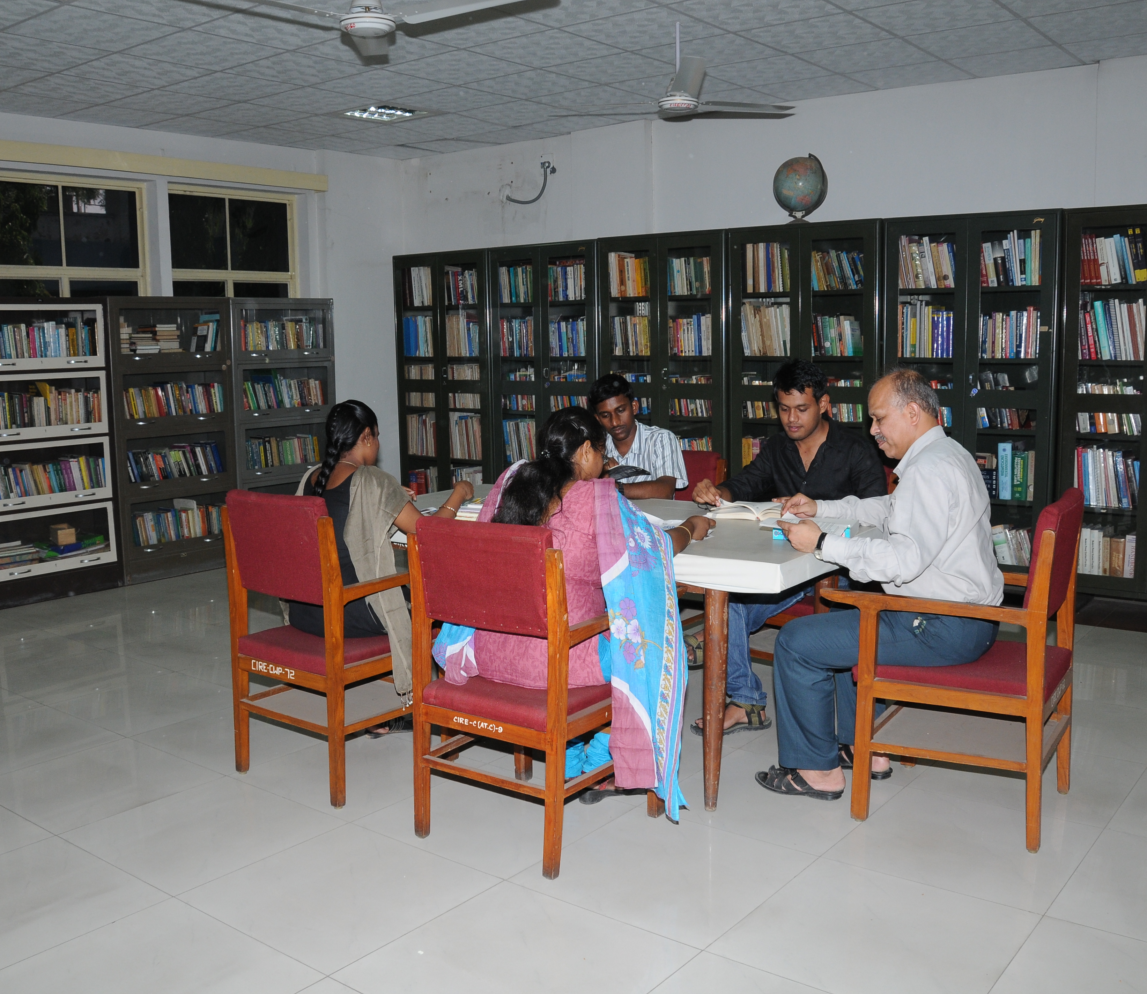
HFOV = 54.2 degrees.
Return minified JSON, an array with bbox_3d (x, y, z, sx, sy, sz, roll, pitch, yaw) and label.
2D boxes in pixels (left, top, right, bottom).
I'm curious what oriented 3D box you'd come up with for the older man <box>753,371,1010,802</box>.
[{"bbox_3d":[0.926,0.261,3.336,0.720,1.280,0.520,4,9,31],"label":"older man"}]

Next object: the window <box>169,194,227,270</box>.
[{"bbox_3d":[-2.530,-1.776,7.550,0.050,0.489,0.477,5,10,37],"label":"window"}]

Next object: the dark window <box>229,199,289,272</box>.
[{"bbox_3d":[-2.154,-1.795,7.710,0.050,0.480,0.540,5,10,37],"label":"dark window"}]

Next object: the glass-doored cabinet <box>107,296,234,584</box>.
[{"bbox_3d":[-2.514,-0.366,6.860,0.370,1.683,0.836,5,10,37],"label":"glass-doored cabinet"}]

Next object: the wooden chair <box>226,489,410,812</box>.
[{"bbox_3d":[-0.714,0.417,3.631,0.540,0.925,0.660,5,10,37],"label":"wooden chair"}]

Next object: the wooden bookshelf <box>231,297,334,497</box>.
[{"bbox_3d":[-2.017,-0.463,7.513,0.370,1.683,0.824,5,10,37],"label":"wooden bookshelf"}]

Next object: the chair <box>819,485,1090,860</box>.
[{"bbox_3d":[1.113,0.461,3.237,0.630,0.920,0.520,4,9,30],"label":"chair"}]

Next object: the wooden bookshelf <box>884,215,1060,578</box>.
[{"bbox_3d":[2.150,-0.466,5.955,0.915,2.022,0.470,5,10,37],"label":"wooden bookshelf"}]

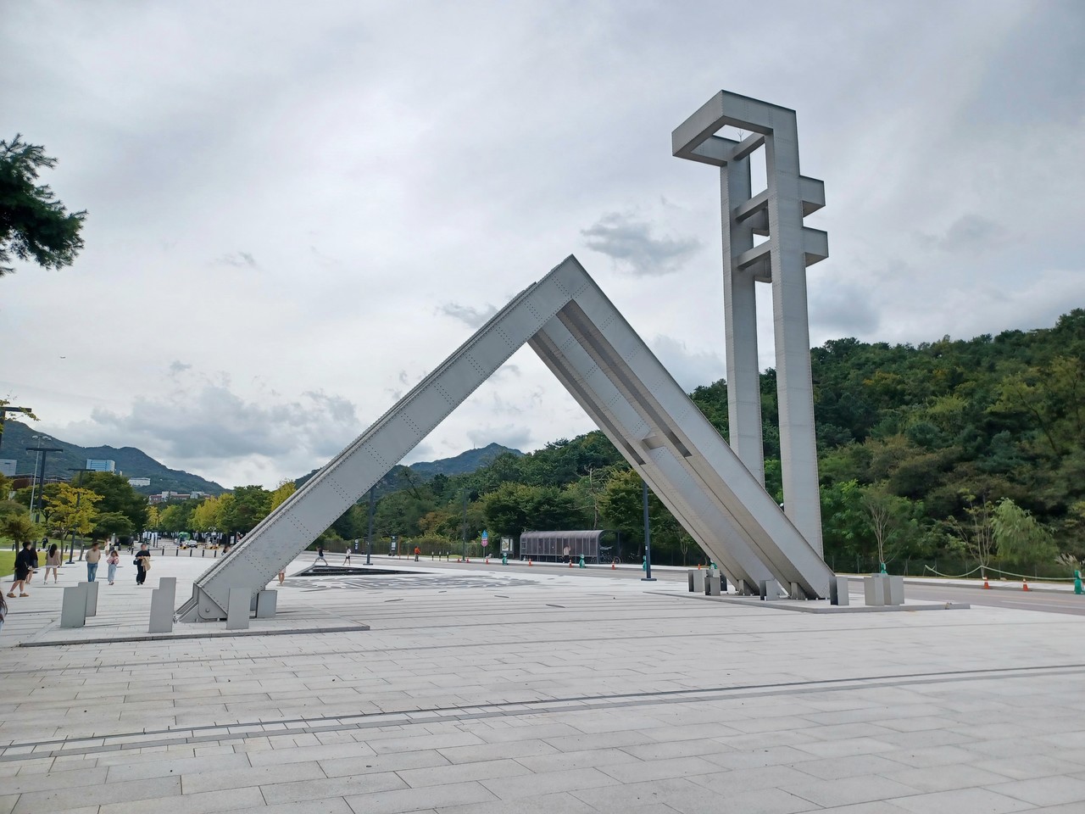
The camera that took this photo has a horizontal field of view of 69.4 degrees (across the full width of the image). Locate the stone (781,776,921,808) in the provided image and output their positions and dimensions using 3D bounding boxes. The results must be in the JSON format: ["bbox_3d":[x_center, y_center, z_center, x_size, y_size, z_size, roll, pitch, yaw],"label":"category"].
[{"bbox_3d":[2.246,2.817,5.749,0.970,0.060,0.485,6,-11,-25],"label":"stone"}]

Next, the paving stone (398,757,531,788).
[{"bbox_3d":[-0.591,2.811,5.989,0.970,0.060,0.485,6,-11,-25],"label":"paving stone"}]

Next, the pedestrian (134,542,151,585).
[{"bbox_3d":[-16.573,6.549,32.573,0.580,1.670,0.400,5,-11,-26],"label":"pedestrian"}]

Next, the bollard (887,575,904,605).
[{"bbox_3d":[10.130,5.343,22.752,0.410,0.780,0.340,5,-11,-24],"label":"bollard"}]

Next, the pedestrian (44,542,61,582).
[{"bbox_3d":[-20.811,6.673,33.341,0.540,1.620,0.380,5,-11,-25],"label":"pedestrian"}]

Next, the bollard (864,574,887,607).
[{"bbox_3d":[9.061,5.050,21.413,0.370,0.750,0.360,5,-11,-24],"label":"bollard"}]

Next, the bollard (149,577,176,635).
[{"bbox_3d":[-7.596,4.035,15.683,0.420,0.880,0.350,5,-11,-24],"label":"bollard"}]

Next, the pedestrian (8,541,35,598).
[{"bbox_3d":[-17.179,5.348,25.850,0.650,1.730,0.500,-2,-10,13],"label":"pedestrian"}]

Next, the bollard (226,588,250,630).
[{"bbox_3d":[-6.156,4.078,15.870,0.410,0.780,0.340,5,-11,-24],"label":"bollard"}]

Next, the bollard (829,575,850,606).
[{"bbox_3d":[8.501,5.288,22.497,0.400,0.780,0.330,5,-11,-24],"label":"bollard"}]

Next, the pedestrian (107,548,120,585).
[{"bbox_3d":[-17.730,6.647,32.414,0.450,1.410,0.350,6,-11,-28],"label":"pedestrian"}]

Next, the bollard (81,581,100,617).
[{"bbox_3d":[-10.092,4.264,17.399,0.400,0.740,0.320,5,-11,-24],"label":"bollard"}]

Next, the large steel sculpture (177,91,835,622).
[{"bbox_3d":[0.318,-2.410,22.676,18.610,15.870,2.850,5,-11,-24],"label":"large steel sculpture"}]

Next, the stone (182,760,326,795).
[{"bbox_3d":[-2.181,2.832,5.930,1.000,0.060,0.500,5,-11,-24],"label":"stone"}]

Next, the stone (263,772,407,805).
[{"bbox_3d":[-1.467,2.725,5.588,0.970,0.060,0.485,6,-11,-25],"label":"stone"}]

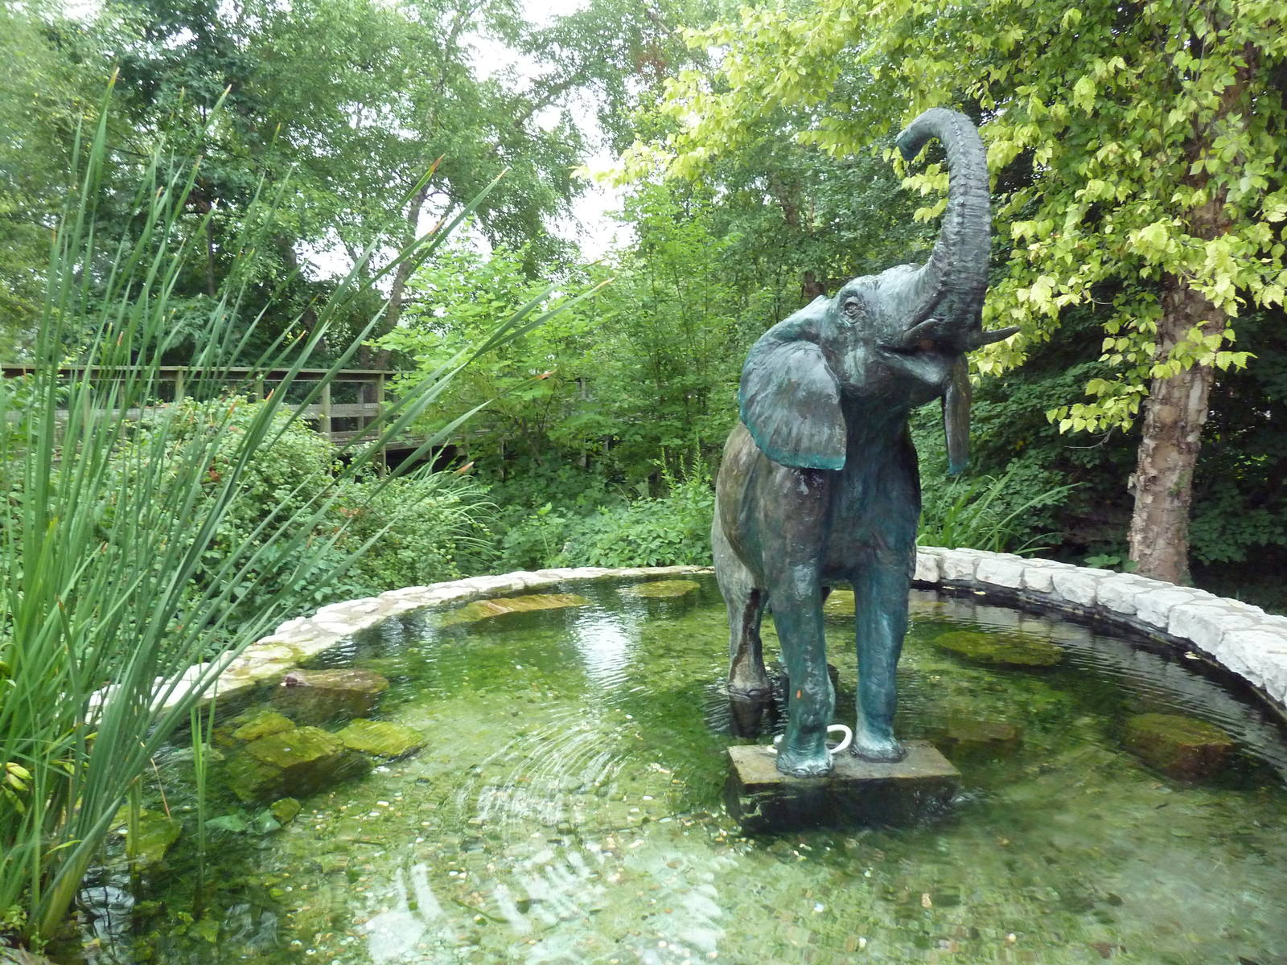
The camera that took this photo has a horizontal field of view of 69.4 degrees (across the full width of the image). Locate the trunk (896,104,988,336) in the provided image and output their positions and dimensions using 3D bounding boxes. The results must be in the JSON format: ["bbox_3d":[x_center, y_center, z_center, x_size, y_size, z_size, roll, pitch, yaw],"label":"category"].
[{"bbox_3d":[1.015,-0.880,3.186,0.220,0.760,0.470,-3,7,-24],"label":"trunk"}]

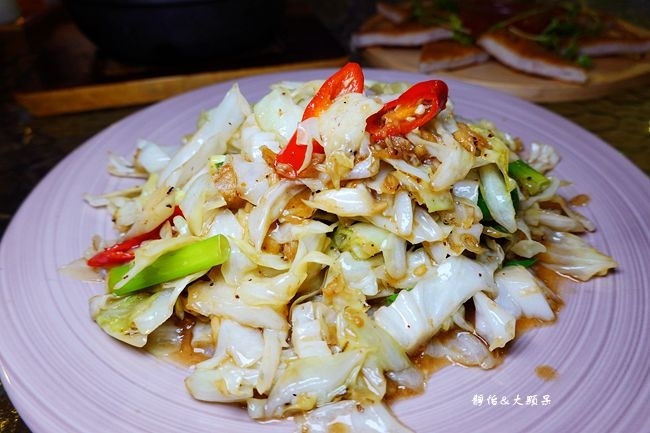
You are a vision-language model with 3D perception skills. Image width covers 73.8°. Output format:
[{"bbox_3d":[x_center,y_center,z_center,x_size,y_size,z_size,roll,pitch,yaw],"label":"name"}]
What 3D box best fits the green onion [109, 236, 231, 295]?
[{"bbox_3d":[-0.058,0.018,0.161,0.045,0.011,0.012,-16,41,0],"label":"green onion"}]

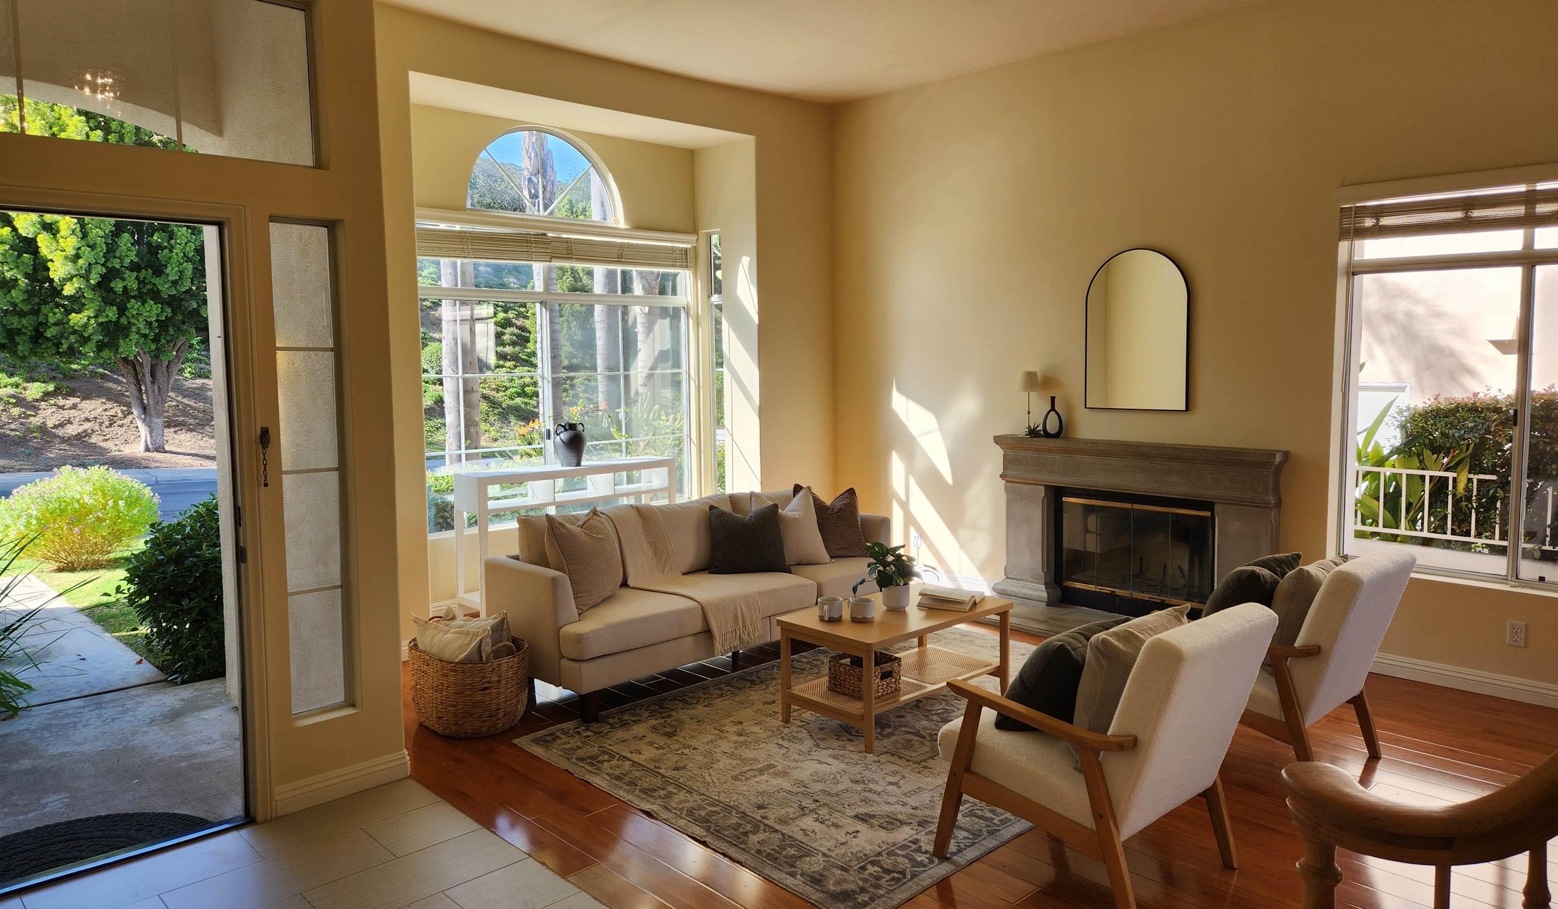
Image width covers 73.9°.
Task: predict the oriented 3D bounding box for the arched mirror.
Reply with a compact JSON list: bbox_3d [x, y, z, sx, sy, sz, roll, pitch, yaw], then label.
[{"bbox_3d":[2.048,-0.711,5.905,0.035,0.915,0.615,-6,8,-44],"label":"arched mirror"}]

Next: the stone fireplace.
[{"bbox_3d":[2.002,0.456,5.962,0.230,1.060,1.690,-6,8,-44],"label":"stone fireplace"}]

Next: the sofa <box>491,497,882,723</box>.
[{"bbox_3d":[-0.353,0.663,5.610,2.270,0.820,0.840,-6,8,-44],"label":"sofa"}]

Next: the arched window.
[{"bbox_3d":[-1.512,-1.803,6.670,1.150,0.570,0.120,-6,8,-44],"label":"arched window"}]

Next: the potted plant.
[{"bbox_3d":[0.491,0.556,4.717,0.290,0.300,0.260,0,6,6],"label":"potted plant"}]

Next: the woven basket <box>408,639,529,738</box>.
[{"bbox_3d":[-1.350,0.995,4.537,0.510,0.360,0.510,0,6,0],"label":"woven basket"}]

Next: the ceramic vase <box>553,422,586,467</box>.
[{"bbox_3d":[-1.339,-0.068,6.661,0.210,0.280,0.210,0,6,0],"label":"ceramic vase"}]

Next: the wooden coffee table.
[{"bbox_3d":[0.535,0.928,4.680,0.975,0.457,0.570,-6,8,-43],"label":"wooden coffee table"}]

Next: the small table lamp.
[{"bbox_3d":[1.552,-0.310,6.435,0.150,0.412,0.150,-6,8,-44],"label":"small table lamp"}]

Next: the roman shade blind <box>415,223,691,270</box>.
[{"bbox_3d":[-1.420,-1.312,6.653,2.220,0.195,0.080,-6,8,-44],"label":"roman shade blind"}]

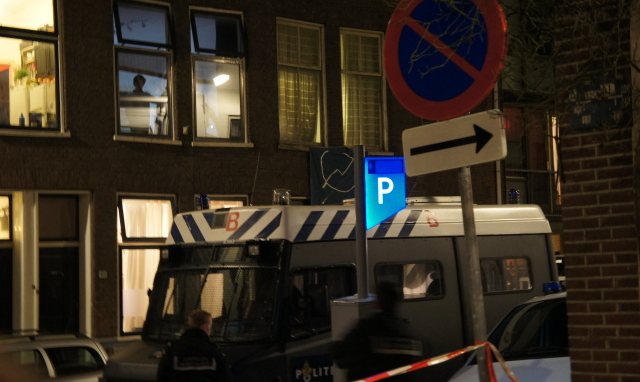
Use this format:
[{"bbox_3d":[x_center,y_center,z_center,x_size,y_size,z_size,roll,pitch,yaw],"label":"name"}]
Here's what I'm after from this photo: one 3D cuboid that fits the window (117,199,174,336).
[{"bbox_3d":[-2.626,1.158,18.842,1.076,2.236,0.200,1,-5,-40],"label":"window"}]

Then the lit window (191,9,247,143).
[{"bbox_3d":[-1.630,-1.863,19.934,1.089,2.210,0.200,1,-5,-40],"label":"lit window"}]

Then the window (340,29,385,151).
[{"bbox_3d":[0.806,-1.809,21.997,1.062,2.171,0.160,1,-5,-40],"label":"window"}]

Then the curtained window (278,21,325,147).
[{"bbox_3d":[-0.292,-1.831,21.067,1.070,2.192,0.160,1,-5,-40],"label":"curtained window"}]

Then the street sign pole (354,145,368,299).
[{"bbox_3d":[0.349,0.260,10.300,0.100,1.290,0.100,-1,-3,0],"label":"street sign pole"}]

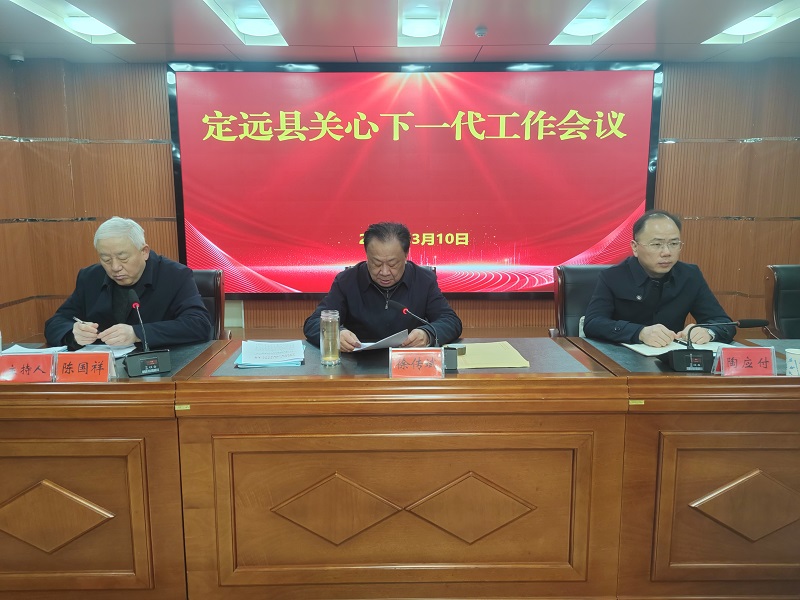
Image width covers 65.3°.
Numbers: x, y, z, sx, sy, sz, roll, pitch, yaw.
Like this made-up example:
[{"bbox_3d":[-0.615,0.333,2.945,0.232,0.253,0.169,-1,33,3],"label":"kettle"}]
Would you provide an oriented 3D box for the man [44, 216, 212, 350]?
[{"bbox_3d":[-1.059,0.302,2.586,0.618,1.285,0.721,0,8,0],"label":"man"}]

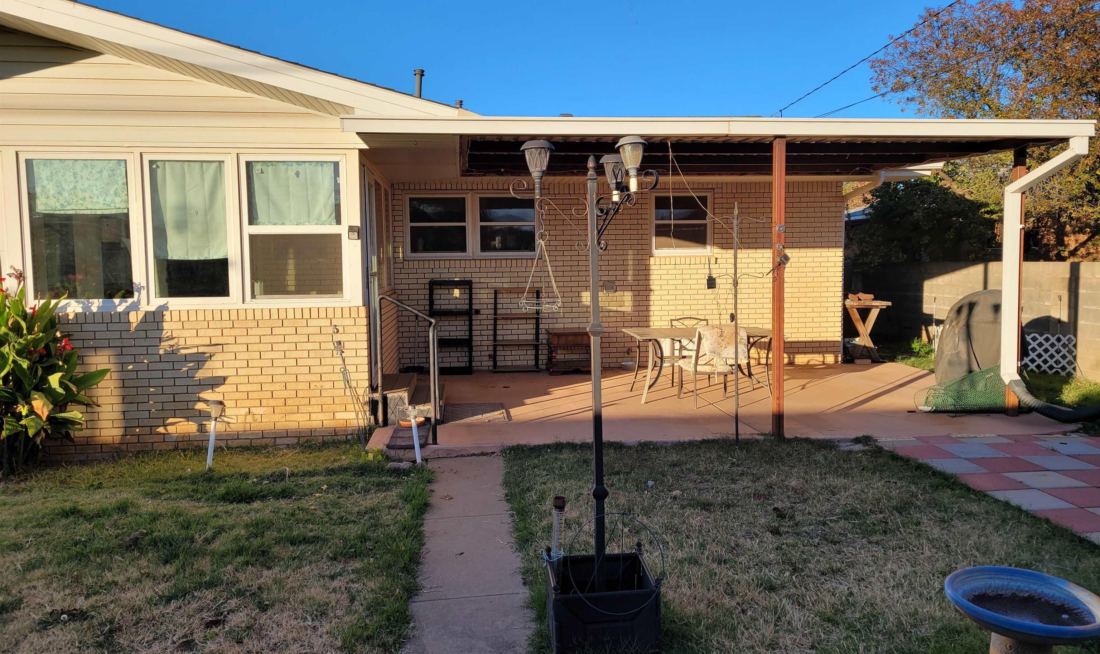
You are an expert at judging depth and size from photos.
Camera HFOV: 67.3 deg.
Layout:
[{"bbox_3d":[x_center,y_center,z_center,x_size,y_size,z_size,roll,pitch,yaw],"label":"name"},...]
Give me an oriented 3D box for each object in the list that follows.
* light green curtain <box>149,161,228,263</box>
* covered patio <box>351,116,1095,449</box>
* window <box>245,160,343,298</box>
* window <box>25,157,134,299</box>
[{"bbox_3d":[-3.101,-1.002,7.095,0.637,0.853,0.050,-1,4,-8],"label":"light green curtain"},{"bbox_3d":[1.285,-0.505,8.854,6.057,2.690,4.500,-1,4,-5],"label":"covered patio"},{"bbox_3d":[-2.215,-0.853,7.156,0.817,1.186,0.080,-1,4,-8],"label":"window"},{"bbox_3d":[-3.941,-0.825,6.921,0.844,1.176,0.080,-1,4,-8],"label":"window"}]

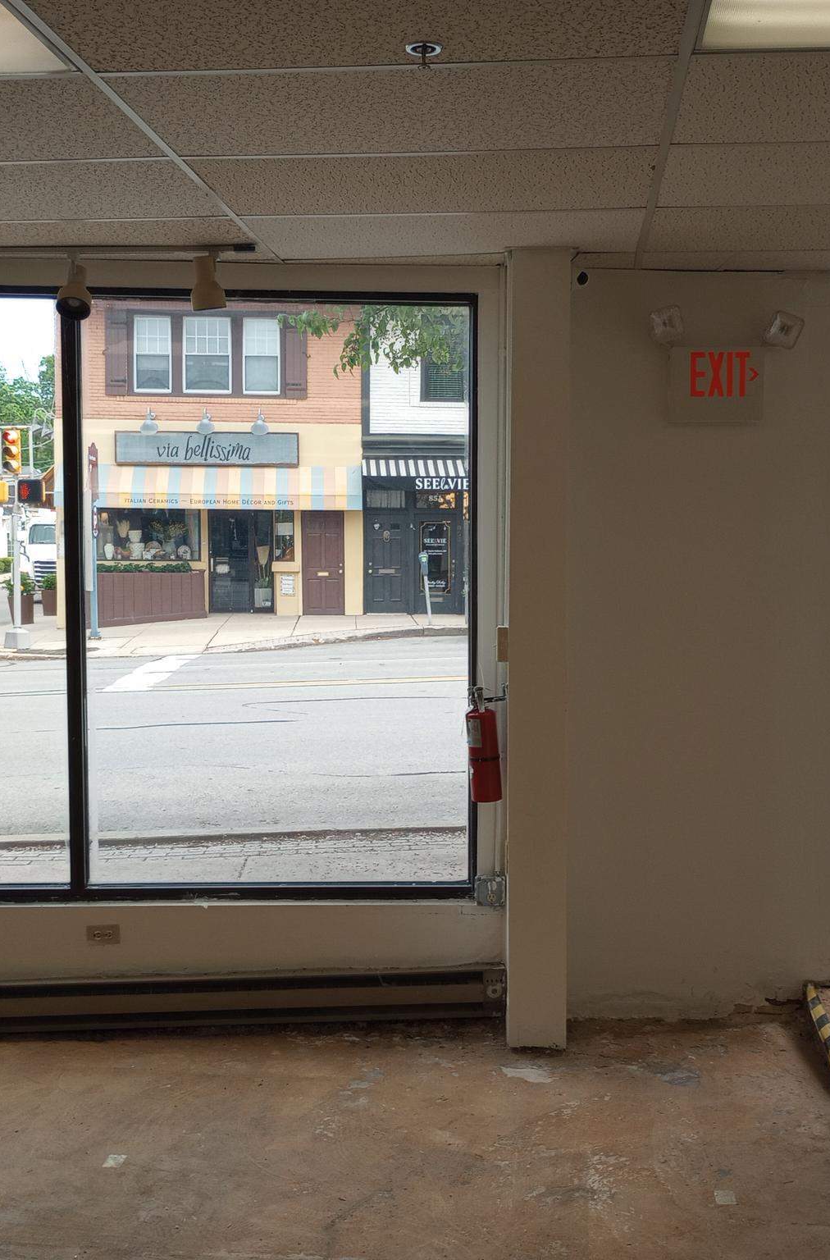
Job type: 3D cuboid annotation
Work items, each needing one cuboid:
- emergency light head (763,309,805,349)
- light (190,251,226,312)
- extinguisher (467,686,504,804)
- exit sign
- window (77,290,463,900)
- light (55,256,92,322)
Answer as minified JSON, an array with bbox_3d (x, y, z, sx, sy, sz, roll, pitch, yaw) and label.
[{"bbox_3d":[1.248,-1.016,4.580,0.095,0.100,0.080,25,12,2],"label":"emergency light head"},{"bbox_3d":[-0.668,-1.131,4.400,0.118,0.190,0.125,0,3,0],"label":"light"},{"bbox_3d":[0.241,0.396,4.666,0.118,0.400,0.108,0,4,0],"label":"extinguisher"},{"bbox_3d":[1.054,-0.855,4.740,0.330,0.258,0.070,0,3,-2],"label":"exit sign"},{"bbox_3d":[-0.477,-0.120,4.760,1.384,2.090,0.070,0,3,-3],"label":"window"},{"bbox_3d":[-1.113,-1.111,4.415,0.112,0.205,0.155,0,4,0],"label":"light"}]

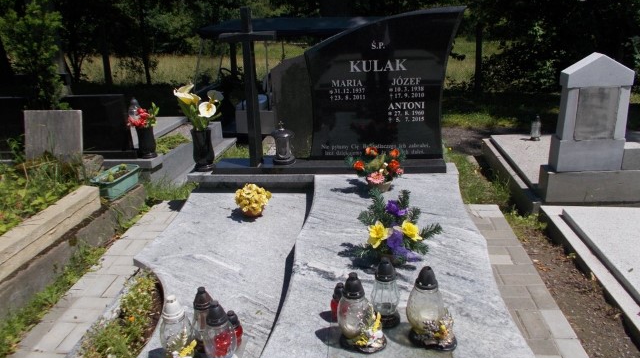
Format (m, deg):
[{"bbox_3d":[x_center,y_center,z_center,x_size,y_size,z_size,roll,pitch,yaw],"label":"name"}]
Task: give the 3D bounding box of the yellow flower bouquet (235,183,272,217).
[{"bbox_3d":[-0.406,0.128,2.912,0.225,0.200,0.220,0,22,6],"label":"yellow flower bouquet"}]

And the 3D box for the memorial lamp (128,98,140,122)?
[{"bbox_3d":[-1.783,-0.652,4.620,0.115,0.270,0.115,-1,22,5],"label":"memorial lamp"}]

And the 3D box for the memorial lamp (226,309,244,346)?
[{"bbox_3d":[-0.340,0.585,1.904,0.062,0.165,0.062,0,22,6],"label":"memorial lamp"}]

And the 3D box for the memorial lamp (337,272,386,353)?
[{"bbox_3d":[0.154,0.458,1.700,0.140,0.290,0.160,-21,28,-39],"label":"memorial lamp"}]

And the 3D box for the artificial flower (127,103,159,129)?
[{"bbox_3d":[-1.478,-0.520,4.002,0.260,0.230,0.230,-1,22,5],"label":"artificial flower"}]

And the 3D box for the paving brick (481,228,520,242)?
[{"bbox_3d":[1.104,0.374,2.985,0.200,0.065,0.100,0,22,6],"label":"paving brick"}]

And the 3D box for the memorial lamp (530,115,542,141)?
[{"bbox_3d":[1.936,-0.454,4.268,0.098,0.225,0.098,0,22,6],"label":"memorial lamp"}]

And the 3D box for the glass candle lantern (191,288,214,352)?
[{"bbox_3d":[-0.442,0.544,1.874,0.105,0.287,0.105,-1,22,5],"label":"glass candle lantern"}]

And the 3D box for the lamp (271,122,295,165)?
[{"bbox_3d":[-0.259,-0.264,3.386,0.166,0.290,0.166,0,22,6],"label":"lamp"}]

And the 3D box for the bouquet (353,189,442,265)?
[{"bbox_3d":[0.357,0.229,2.263,0.420,0.340,0.360,0,22,6],"label":"bouquet"}]

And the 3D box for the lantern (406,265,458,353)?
[{"bbox_3d":[0.423,0.459,1.777,0.155,0.315,0.180,-22,29,-40],"label":"lantern"}]

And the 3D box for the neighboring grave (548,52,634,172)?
[{"bbox_3d":[1.729,-0.419,3.054,0.420,0.730,0.130,-3,22,7],"label":"neighboring grave"}]

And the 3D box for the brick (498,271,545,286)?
[{"bbox_3d":[1.055,0.555,2.517,0.198,0.060,0.098,0,22,6],"label":"brick"}]

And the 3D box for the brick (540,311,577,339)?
[{"bbox_3d":[1.073,0.686,2.189,0.098,0.060,0.198,0,22,6],"label":"brick"}]

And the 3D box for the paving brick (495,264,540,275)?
[{"bbox_3d":[1.068,0.523,2.616,0.200,0.065,0.100,0,22,6],"label":"paving brick"}]

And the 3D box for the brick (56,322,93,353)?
[{"bbox_3d":[-1.094,0.746,2.184,0.100,0.065,0.200,0,22,6],"label":"brick"}]

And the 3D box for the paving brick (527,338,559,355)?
[{"bbox_3d":[0.910,0.744,2.066,0.198,0.060,0.098,0,22,6],"label":"paving brick"}]

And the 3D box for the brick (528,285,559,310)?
[{"bbox_3d":[1.095,0.616,2.380,0.100,0.065,0.200,0,22,6],"label":"brick"}]

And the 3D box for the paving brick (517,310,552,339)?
[{"bbox_3d":[0.984,0.694,2.213,0.100,0.060,0.200,0,22,6],"label":"paving brick"}]

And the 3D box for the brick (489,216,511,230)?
[{"bbox_3d":[1.168,0.319,3.119,0.100,0.065,0.200,0,22,6],"label":"brick"}]

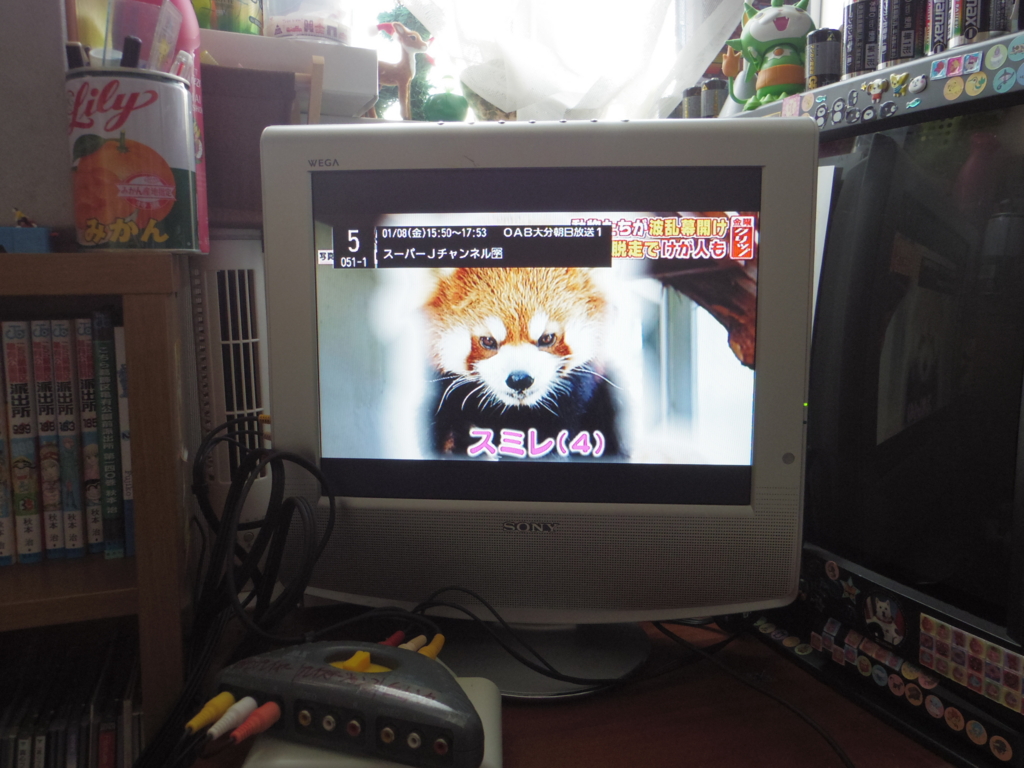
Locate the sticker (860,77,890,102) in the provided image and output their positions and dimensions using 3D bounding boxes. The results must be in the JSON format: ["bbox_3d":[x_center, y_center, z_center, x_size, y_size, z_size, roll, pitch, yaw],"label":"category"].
[{"bbox_3d":[0.262,-0.211,0.576,0.003,0.018,0.022,-3,8,-26],"label":"sticker"}]

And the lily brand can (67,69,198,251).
[{"bbox_3d":[-0.254,-0.145,0.539,0.076,0.113,0.076,-2,7,-17],"label":"lily brand can"}]

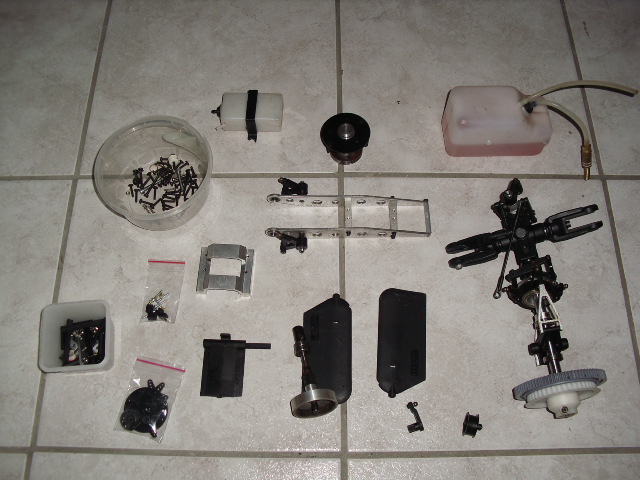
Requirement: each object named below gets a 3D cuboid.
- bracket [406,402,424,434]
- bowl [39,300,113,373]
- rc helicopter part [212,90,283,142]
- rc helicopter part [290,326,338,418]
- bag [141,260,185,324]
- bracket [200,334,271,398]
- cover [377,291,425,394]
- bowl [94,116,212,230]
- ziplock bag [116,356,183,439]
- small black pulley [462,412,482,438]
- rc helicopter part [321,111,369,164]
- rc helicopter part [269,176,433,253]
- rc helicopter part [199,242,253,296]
[{"bbox_3d":[0.091,0.173,0.648,0.018,0.009,0.030,-16,66,-8],"label":"bracket"},{"bbox_3d":[-0.235,0.102,0.659,0.067,0.045,0.068,-5,65,-3],"label":"bowl"},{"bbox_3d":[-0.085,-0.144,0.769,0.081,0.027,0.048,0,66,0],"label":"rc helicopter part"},{"bbox_3d":[-0.014,0.122,0.660,0.047,0.047,0.086,-10,52,-5],"label":"rc helicopter part"},{"bbox_3d":[-0.167,0.054,0.703,0.039,0.009,0.070,3,66,1],"label":"bag"},{"bbox_3d":[-0.083,0.126,0.667,0.068,0.012,0.065,0,65,0],"label":"bracket"},{"bbox_3d":[0.085,0.104,0.682,0.050,0.011,0.114,4,66,1],"label":"cover"},{"bbox_3d":[-0.179,-0.069,0.737,0.130,0.046,0.130,0,66,-1],"label":"bowl"},{"bbox_3d":[-0.168,0.156,0.656,0.050,0.011,0.076,13,66,5],"label":"ziplock bag"},{"bbox_3d":[0.147,0.178,0.639,0.018,0.023,0.023,13,66,5],"label":"small black pulley"},{"bbox_3d":[0.029,-0.115,0.764,0.055,0.041,0.055,0,65,0],"label":"rc helicopter part"},{"bbox_3d":[0.031,-0.022,0.728,0.177,0.028,0.088,1,66,0],"label":"rc helicopter part"},{"bbox_3d":[-0.101,0.031,0.711,0.057,0.014,0.053,3,66,1],"label":"rc helicopter part"}]

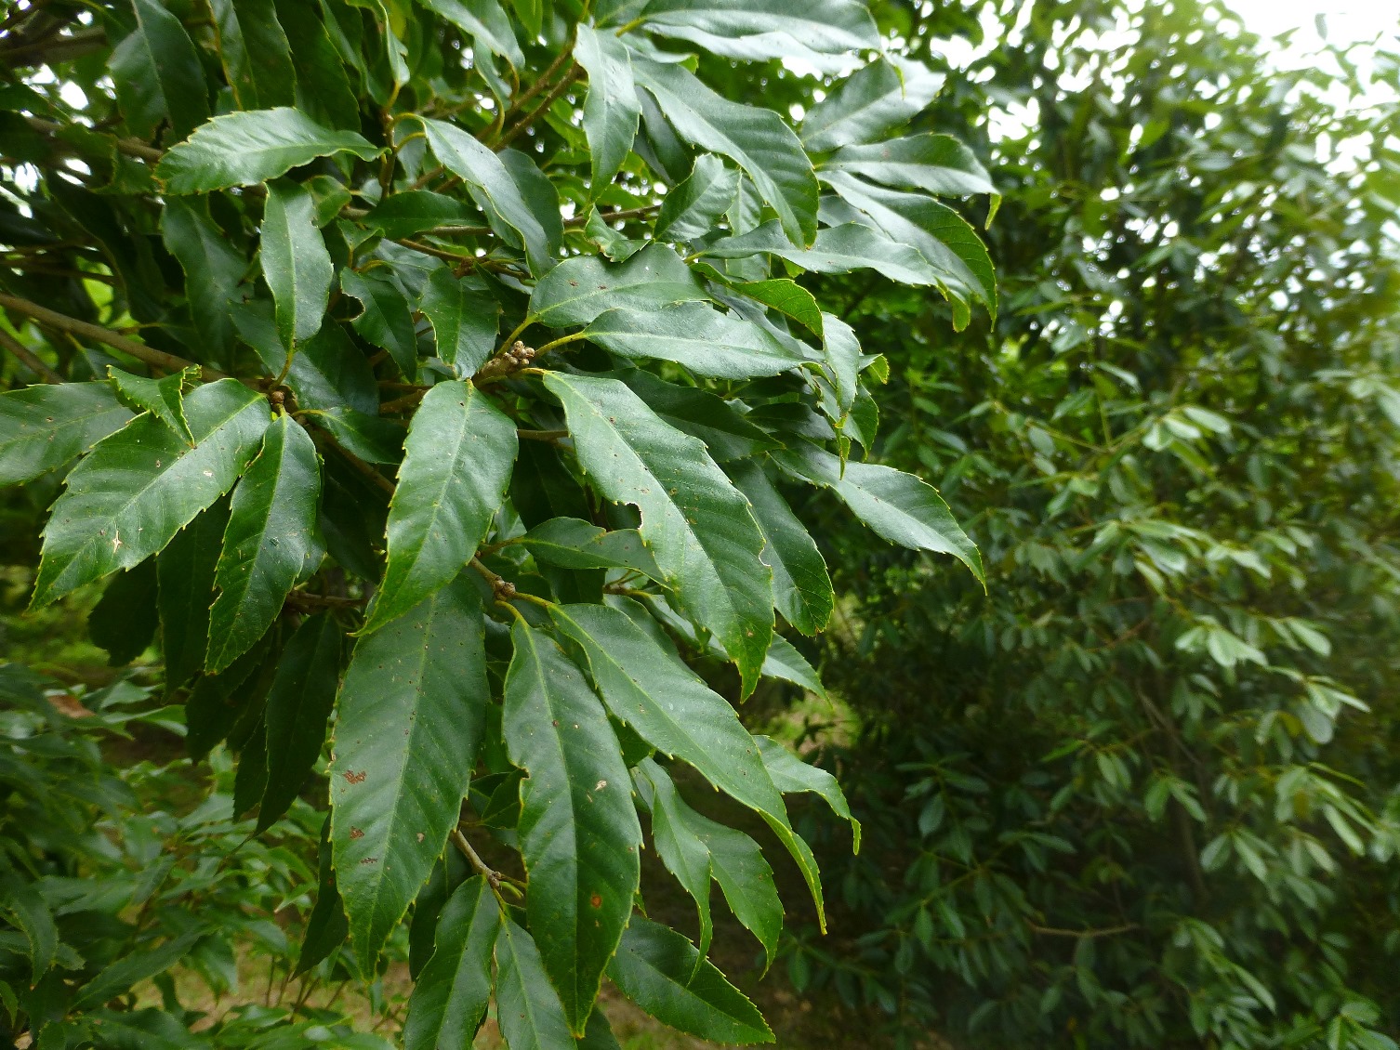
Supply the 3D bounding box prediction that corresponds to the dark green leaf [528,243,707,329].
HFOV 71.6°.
[{"bbox_3d":[-0.034,-0.106,0.435,0.086,0.018,0.040,-12,47,-20],"label":"dark green leaf"}]

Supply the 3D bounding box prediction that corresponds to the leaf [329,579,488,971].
[{"bbox_3d":[-0.100,0.080,0.336,0.050,0.137,0.014,5,-13,1],"label":"leaf"}]

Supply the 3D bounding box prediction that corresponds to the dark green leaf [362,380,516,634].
[{"bbox_3d":[-0.092,-0.009,0.339,0.041,0.101,0.013,8,-28,10],"label":"dark green leaf"}]

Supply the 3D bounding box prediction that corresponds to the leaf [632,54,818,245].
[{"bbox_3d":[0.011,-0.180,0.465,0.042,0.120,0.025,-37,-11,-25],"label":"leaf"}]

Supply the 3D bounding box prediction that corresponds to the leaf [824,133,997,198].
[{"bbox_3d":[0.102,-0.178,0.486,0.093,0.015,0.032,21,36,31],"label":"leaf"}]

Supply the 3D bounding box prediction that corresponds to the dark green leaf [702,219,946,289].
[{"bbox_3d":[0.053,-0.121,0.436,0.115,0.015,0.033,13,36,21],"label":"dark green leaf"}]

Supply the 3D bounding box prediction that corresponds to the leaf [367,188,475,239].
[{"bbox_3d":[-0.147,-0.166,0.520,0.060,0.030,0.016,-6,-32,-19],"label":"leaf"}]

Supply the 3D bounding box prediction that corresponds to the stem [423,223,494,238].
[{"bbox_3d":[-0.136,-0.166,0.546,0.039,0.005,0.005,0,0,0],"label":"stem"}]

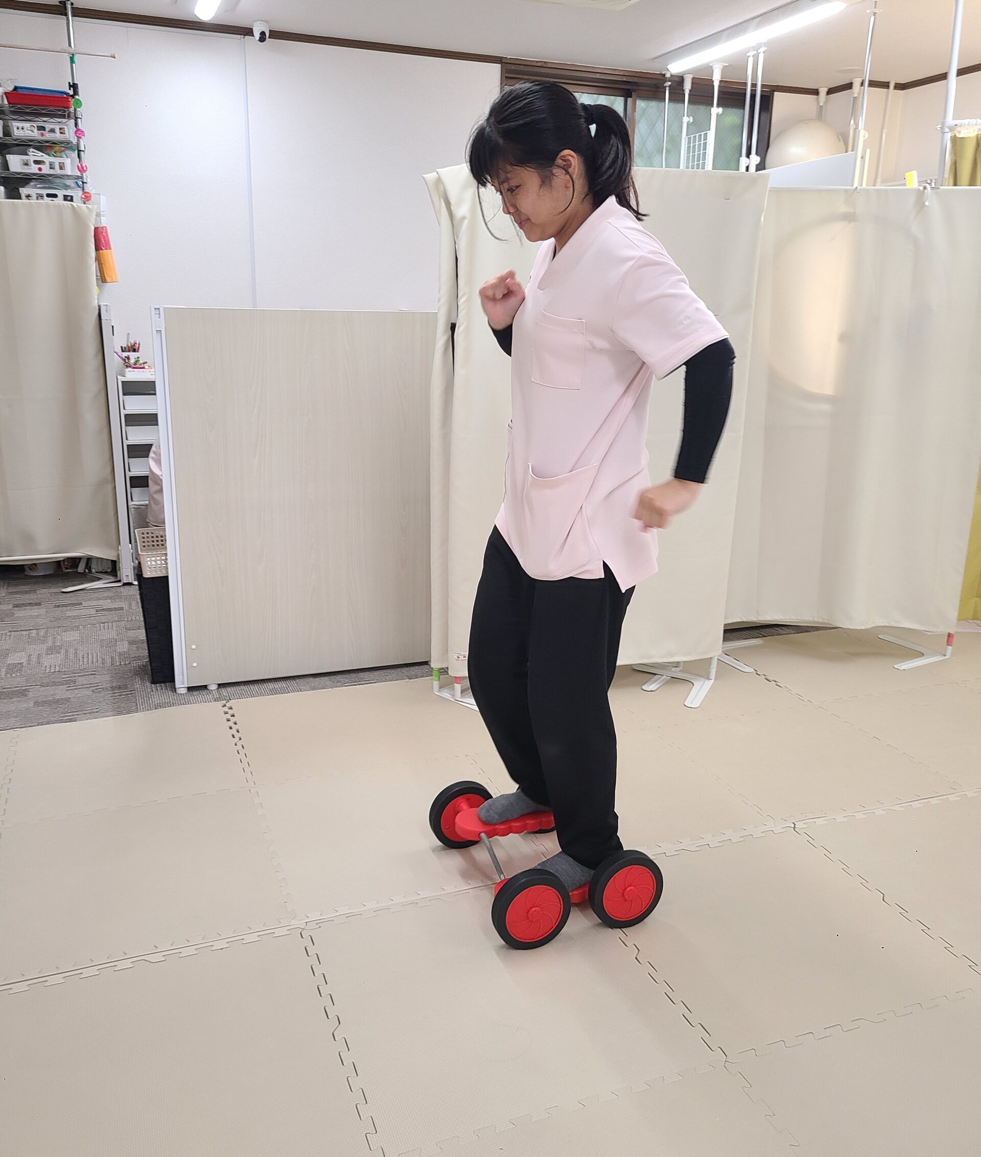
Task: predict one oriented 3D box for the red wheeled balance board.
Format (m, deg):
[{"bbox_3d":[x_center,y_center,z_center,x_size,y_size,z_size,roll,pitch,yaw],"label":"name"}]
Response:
[{"bbox_3d":[0.110,0.595,2.156,0.367,0.157,0.438,-5,16,-20],"label":"red wheeled balance board"}]

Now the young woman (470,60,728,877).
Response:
[{"bbox_3d":[0.149,-0.126,1.929,0.420,1.560,0.520,-12,20,-39],"label":"young woman"}]

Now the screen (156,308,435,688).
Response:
[{"bbox_3d":[-0.576,-0.252,3.229,0.930,1.210,0.040,-5,16,-20],"label":"screen"}]

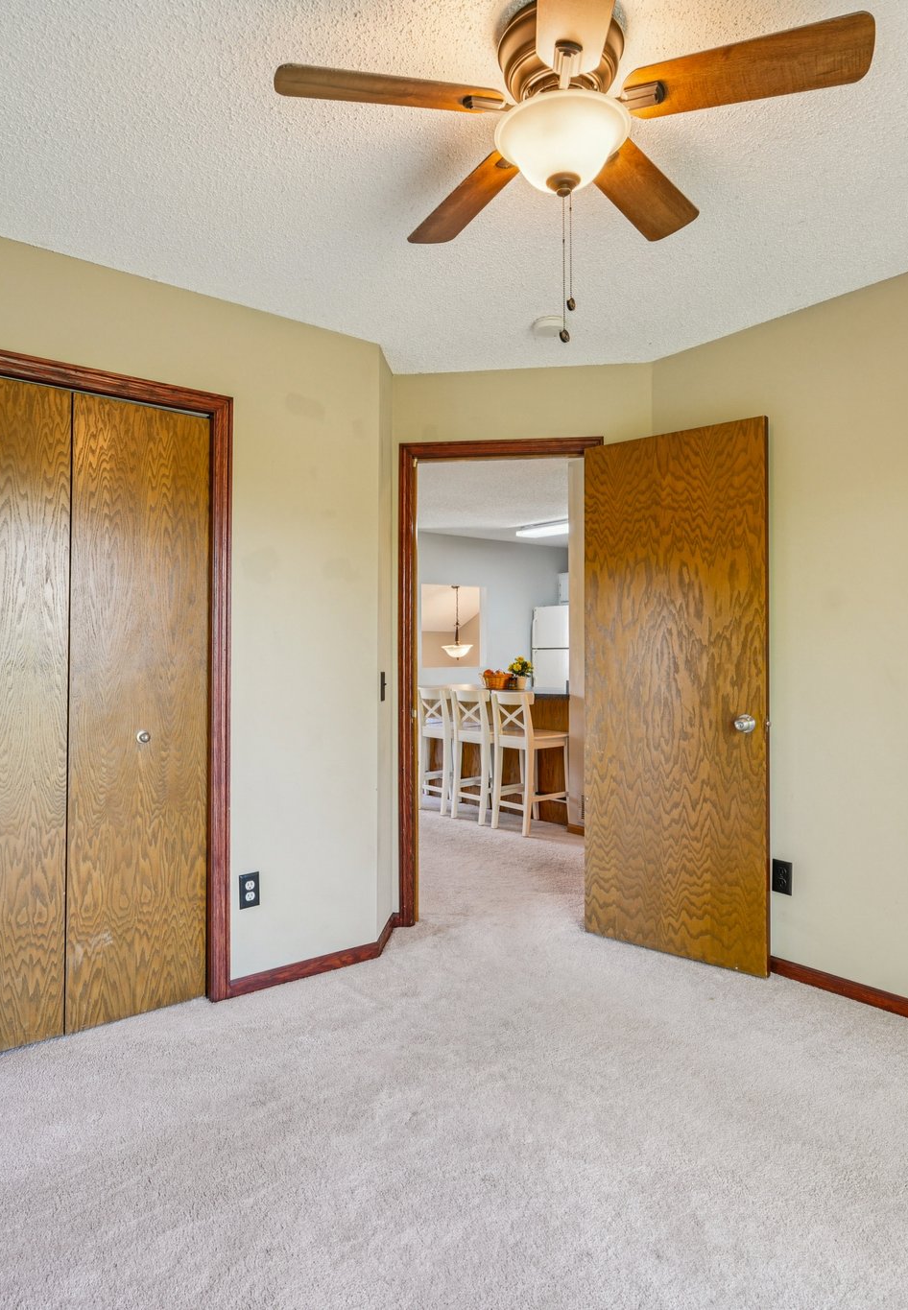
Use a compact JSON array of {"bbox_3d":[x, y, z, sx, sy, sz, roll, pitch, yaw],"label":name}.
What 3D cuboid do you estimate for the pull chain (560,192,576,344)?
[{"bbox_3d":[0.222,-0.762,1.500,0.031,0.300,0.024,0,-1,0],"label":"pull chain"}]

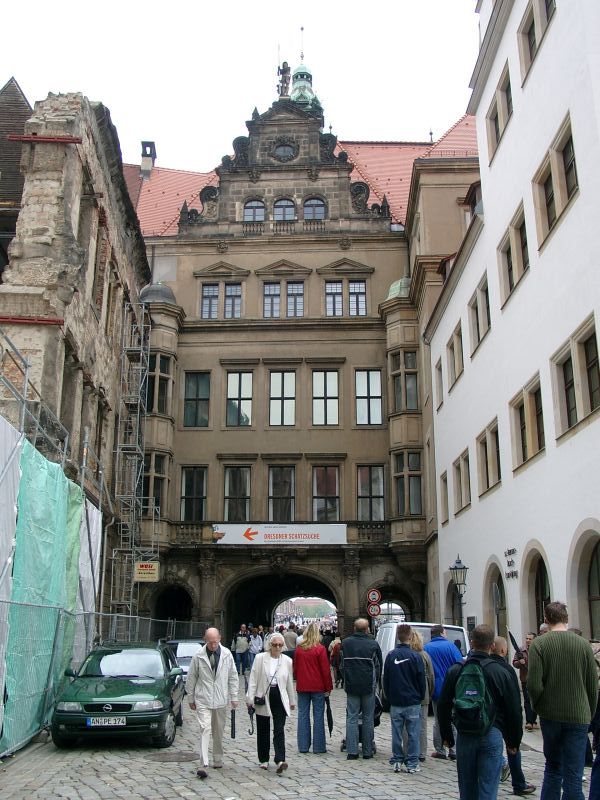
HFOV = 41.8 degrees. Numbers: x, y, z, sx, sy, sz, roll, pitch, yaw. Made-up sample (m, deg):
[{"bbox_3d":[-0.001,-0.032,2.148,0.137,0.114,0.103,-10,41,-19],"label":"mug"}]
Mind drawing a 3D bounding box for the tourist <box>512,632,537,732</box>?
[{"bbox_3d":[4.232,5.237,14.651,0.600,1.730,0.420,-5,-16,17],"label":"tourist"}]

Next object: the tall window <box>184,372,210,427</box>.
[{"bbox_3d":[-5.260,-0.040,40.385,1.361,2.994,0.200,-1,-16,3],"label":"tall window"}]

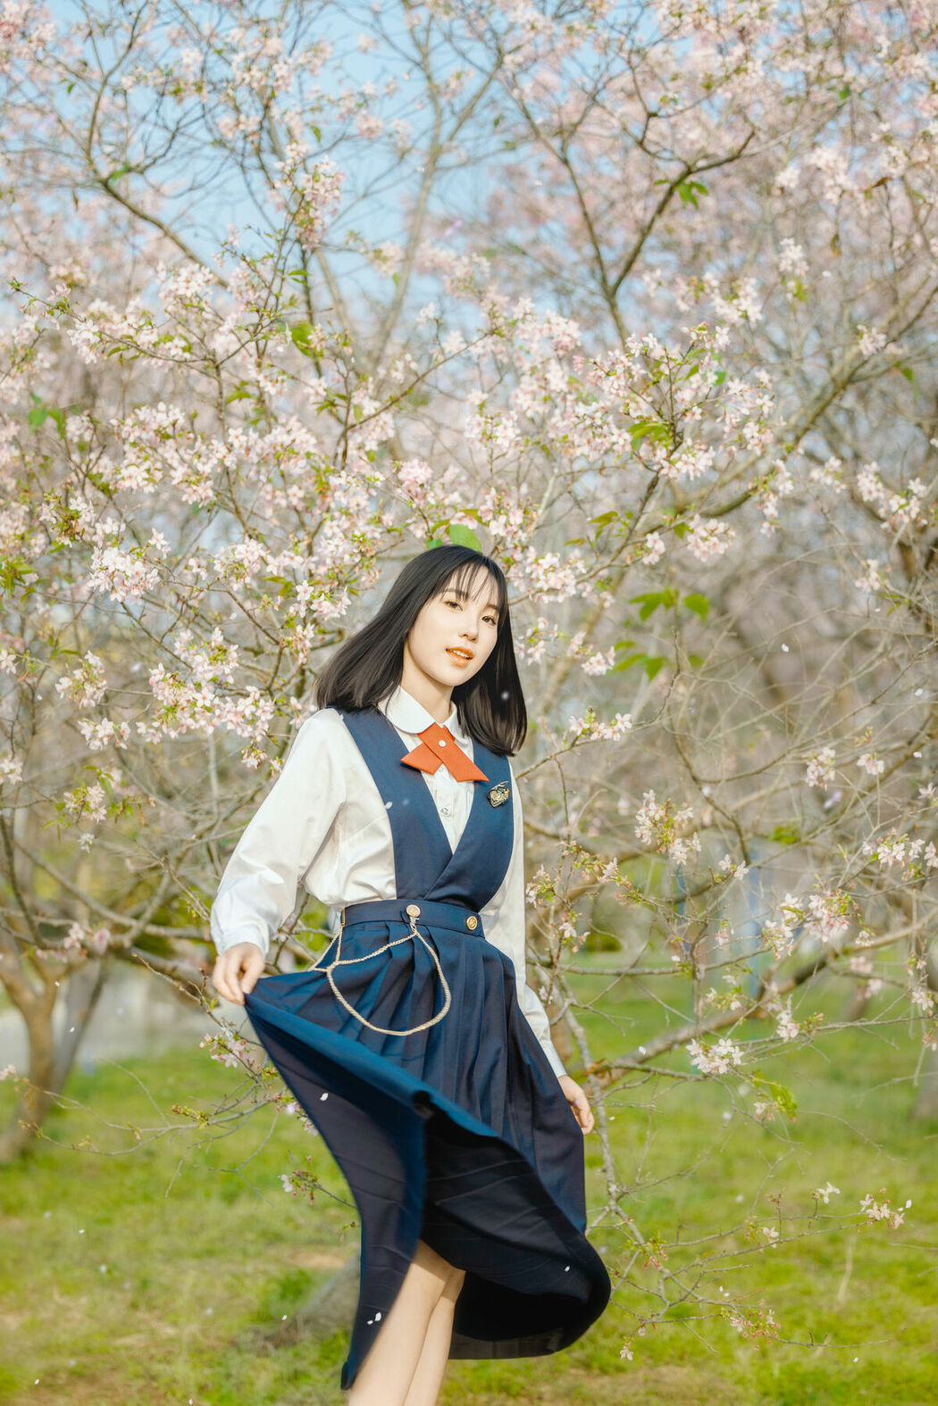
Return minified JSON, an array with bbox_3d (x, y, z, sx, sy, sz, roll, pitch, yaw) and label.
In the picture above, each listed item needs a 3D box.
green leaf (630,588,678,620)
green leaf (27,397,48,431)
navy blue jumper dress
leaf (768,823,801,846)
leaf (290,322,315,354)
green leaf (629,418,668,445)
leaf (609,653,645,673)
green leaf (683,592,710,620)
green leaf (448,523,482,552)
[{"bbox_3d":[0.363,-0.194,5.300,0.095,0.063,0.060,0,-3,0],"label":"green leaf"},{"bbox_3d":[-0.879,-0.591,5.500,0.040,0.067,0.030,0,-3,0],"label":"green leaf"},{"bbox_3d":[-0.095,0.546,4.400,0.600,1.140,0.450,1,-3,-28],"label":"navy blue jumper dress"},{"bbox_3d":[0.668,0.278,5.700,0.067,0.046,0.045,0,-3,0],"label":"leaf"},{"bbox_3d":[-0.326,-0.718,5.300,0.048,0.065,0.035,0,-3,0],"label":"leaf"},{"bbox_3d":[0.339,-0.513,5.100,0.075,0.052,0.050,0,-3,0],"label":"green leaf"},{"bbox_3d":[0.311,-0.079,5.300,0.069,0.039,0.045,0,-3,0],"label":"leaf"},{"bbox_3d":[0.446,-0.191,5.300,0.054,0.056,0.040,0,-3,0],"label":"green leaf"},{"bbox_3d":[-0.008,-0.302,4.950,0.061,0.057,0.030,0,-3,0],"label":"green leaf"}]

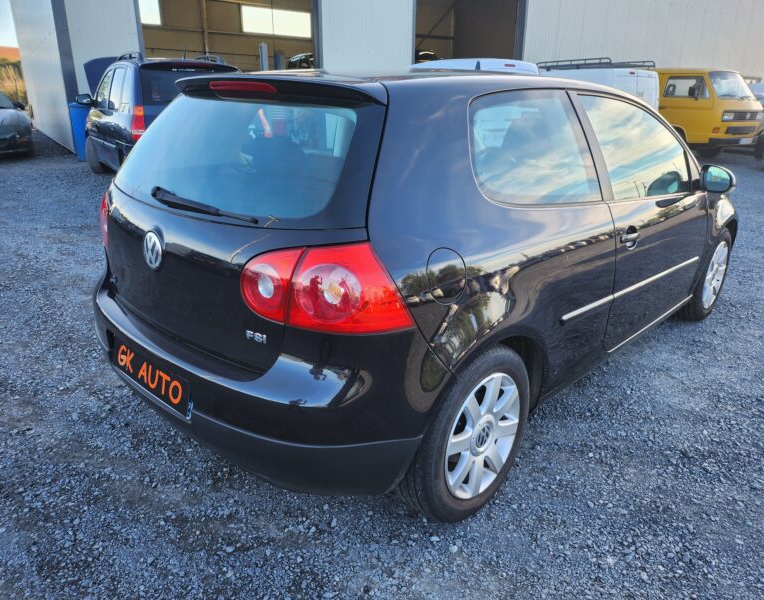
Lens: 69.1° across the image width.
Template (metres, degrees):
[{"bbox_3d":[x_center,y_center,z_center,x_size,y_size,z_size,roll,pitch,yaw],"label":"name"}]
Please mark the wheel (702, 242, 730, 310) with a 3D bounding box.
[{"bbox_3d":[2.128,-0.178,3.672,0.180,0.445,0.445,19,28,41],"label":"wheel"}]

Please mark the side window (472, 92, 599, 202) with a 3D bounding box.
[{"bbox_3d":[0.548,-0.519,1.933,0.760,0.420,0.060,-15,5,-42],"label":"side window"}]

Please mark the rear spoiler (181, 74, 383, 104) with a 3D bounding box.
[{"bbox_3d":[-0.422,-0.718,1.872,1.130,0.100,0.210,19,27,41],"label":"rear spoiler"}]

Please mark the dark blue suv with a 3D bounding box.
[{"bbox_3d":[-3.744,-2.965,9.350,1.840,1.800,4.600,-13,24,-32],"label":"dark blue suv"}]

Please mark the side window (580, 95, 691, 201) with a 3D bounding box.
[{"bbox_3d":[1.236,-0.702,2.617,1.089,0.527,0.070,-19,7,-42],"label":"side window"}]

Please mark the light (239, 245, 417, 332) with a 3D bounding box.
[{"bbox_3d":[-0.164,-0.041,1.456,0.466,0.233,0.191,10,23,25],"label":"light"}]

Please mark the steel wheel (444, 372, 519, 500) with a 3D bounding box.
[{"bbox_3d":[0.305,0.454,1.962,0.180,0.445,0.445,19,28,41],"label":"steel wheel"}]

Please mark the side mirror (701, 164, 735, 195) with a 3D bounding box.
[{"bbox_3d":[1.776,-0.630,2.912,0.190,0.145,0.110,19,28,41],"label":"side mirror"}]

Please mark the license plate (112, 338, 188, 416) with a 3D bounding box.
[{"bbox_3d":[-0.777,0.241,1.841,0.530,0.115,0.020,19,20,41],"label":"license plate"}]

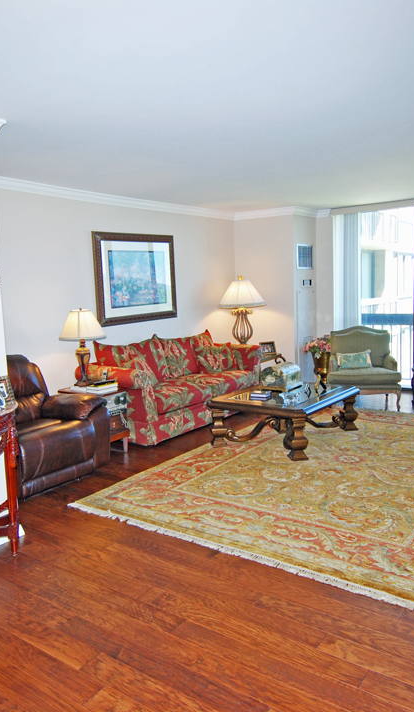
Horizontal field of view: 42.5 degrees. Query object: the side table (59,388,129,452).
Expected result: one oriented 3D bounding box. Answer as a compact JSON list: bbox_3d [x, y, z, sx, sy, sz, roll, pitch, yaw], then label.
[{"bbox_3d":[-1.050,0.623,5.059,0.550,0.600,0.400,3,9,36],"label":"side table"}]

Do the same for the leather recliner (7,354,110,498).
[{"bbox_3d":[-1.502,0.497,4.434,0.960,0.970,1.000,4,9,39],"label":"leather recliner"}]

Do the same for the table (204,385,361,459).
[{"bbox_3d":[0.769,0.598,5.137,1.000,0.450,1.060,4,9,39],"label":"table"}]

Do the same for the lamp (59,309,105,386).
[{"bbox_3d":[-1.162,-0.081,5.069,0.390,0.730,0.390,-3,7,-12],"label":"lamp"}]

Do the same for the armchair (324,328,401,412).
[{"bbox_3d":[1.986,0.118,6.702,0.820,0.950,0.780,0,8,16],"label":"armchair"}]

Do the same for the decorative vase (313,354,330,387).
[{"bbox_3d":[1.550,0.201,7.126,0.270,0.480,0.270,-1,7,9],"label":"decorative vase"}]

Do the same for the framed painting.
[{"bbox_3d":[-0.811,-0.910,6.283,0.050,1.030,1.350,3,9,36],"label":"framed painting"}]

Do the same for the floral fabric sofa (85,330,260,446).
[{"bbox_3d":[-0.317,0.295,6.047,0.920,0.900,1.940,4,9,39],"label":"floral fabric sofa"}]

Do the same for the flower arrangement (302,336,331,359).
[{"bbox_3d":[1.542,-0.115,7.235,0.420,0.310,0.400,3,9,36],"label":"flower arrangement"}]

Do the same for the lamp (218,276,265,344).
[{"bbox_3d":[0.460,-0.513,7.162,0.580,0.980,0.580,-1,7,4],"label":"lamp"}]

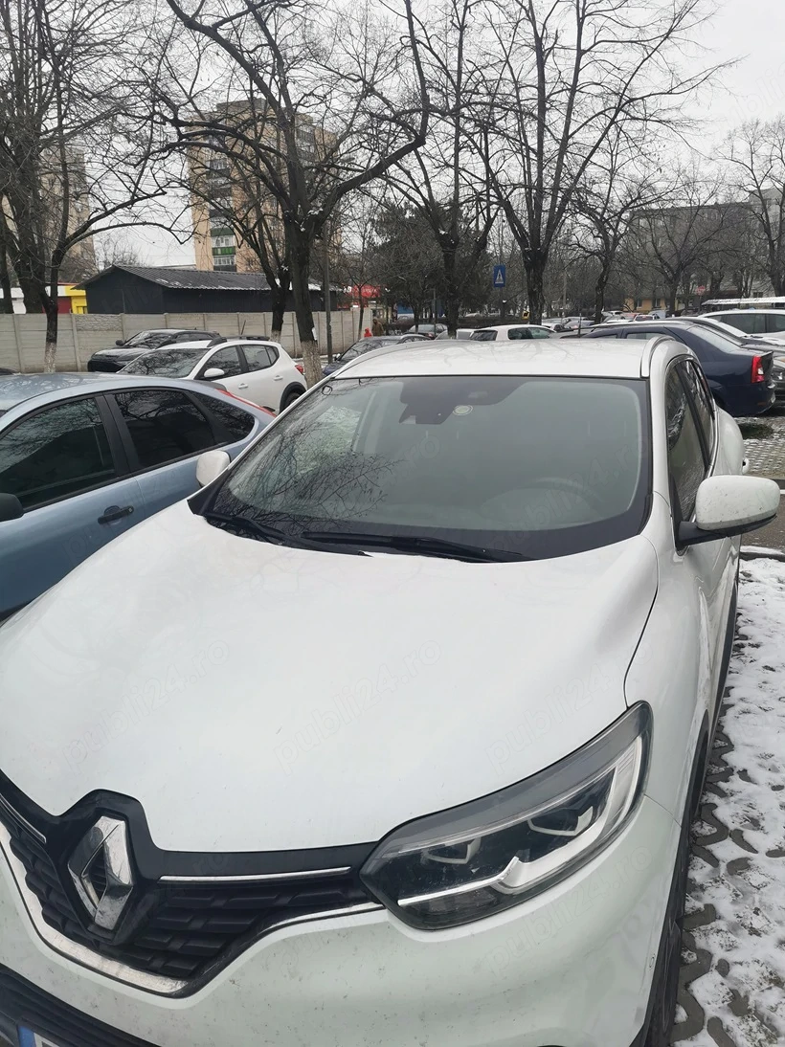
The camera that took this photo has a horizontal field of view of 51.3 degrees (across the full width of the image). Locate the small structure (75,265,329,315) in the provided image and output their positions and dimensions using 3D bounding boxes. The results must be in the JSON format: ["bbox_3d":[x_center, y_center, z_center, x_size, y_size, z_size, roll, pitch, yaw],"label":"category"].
[{"bbox_3d":[-7.563,-9.455,37.148,4.708,3.729,13.283,5,15,24],"label":"small structure"}]

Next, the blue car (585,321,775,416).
[{"bbox_3d":[3.636,-2.418,12.848,4.260,1.530,1.740,6,16,27],"label":"blue car"}]

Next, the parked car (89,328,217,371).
[{"bbox_3d":[-6.358,-4.680,22.915,1.860,1.650,4.400,5,15,24],"label":"parked car"}]

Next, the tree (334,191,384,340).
[{"bbox_3d":[-1.376,-10.383,34.505,2.300,6.794,2.300,-2,14,0],"label":"tree"}]

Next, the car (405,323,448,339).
[{"bbox_3d":[2.261,-8.799,39.046,1.780,1.460,4.450,6,16,28],"label":"car"}]

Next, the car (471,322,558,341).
[{"bbox_3d":[4.219,-5.812,27.022,4.200,1.480,1.760,-12,18,-37],"label":"car"}]

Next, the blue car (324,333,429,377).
[{"bbox_3d":[-0.203,-3.670,19.183,1.780,1.480,4.350,5,15,23],"label":"blue car"}]

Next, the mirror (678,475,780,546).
[{"bbox_3d":[0.973,-0.035,2.369,0.270,0.215,0.190,4,15,24],"label":"mirror"}]

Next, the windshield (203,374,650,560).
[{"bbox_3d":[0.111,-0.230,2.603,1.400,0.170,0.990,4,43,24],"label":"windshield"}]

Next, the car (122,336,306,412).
[{"bbox_3d":[-3.151,-2.204,13.245,1.850,1.580,4.100,5,16,24],"label":"car"}]

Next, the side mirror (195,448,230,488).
[{"bbox_3d":[-0.660,-0.207,3.143,0.220,0.180,0.150,5,15,24],"label":"side mirror"}]

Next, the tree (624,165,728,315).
[{"bbox_3d":[16.528,-15.679,47.710,6.293,9.792,6.293,-1,14,0],"label":"tree"}]

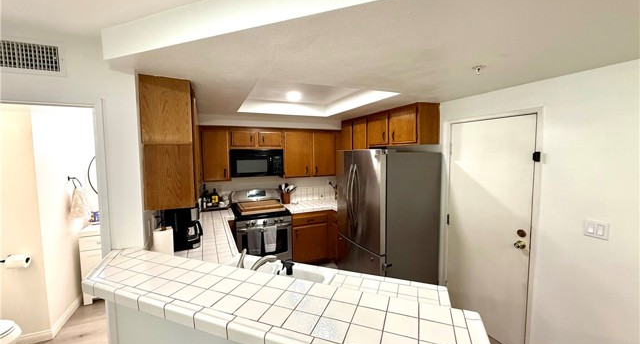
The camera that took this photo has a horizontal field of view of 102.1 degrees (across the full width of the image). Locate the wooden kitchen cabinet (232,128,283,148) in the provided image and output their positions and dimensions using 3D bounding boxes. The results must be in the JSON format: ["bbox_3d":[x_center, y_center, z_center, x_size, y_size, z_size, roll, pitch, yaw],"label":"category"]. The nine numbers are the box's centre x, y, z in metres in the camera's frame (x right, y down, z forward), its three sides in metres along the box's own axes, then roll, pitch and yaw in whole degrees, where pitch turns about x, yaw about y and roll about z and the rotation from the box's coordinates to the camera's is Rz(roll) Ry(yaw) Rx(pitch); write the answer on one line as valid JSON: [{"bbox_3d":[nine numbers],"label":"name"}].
[{"bbox_3d":[-0.969,-0.499,3.910,0.769,0.307,0.330,-2,5,-24],"label":"wooden kitchen cabinet"}]

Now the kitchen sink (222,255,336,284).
[{"bbox_3d":[-0.375,0.806,1.643,0.825,0.220,0.540,1,4,21],"label":"kitchen sink"}]

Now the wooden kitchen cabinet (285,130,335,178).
[{"bbox_3d":[-0.204,-0.305,4.264,0.903,0.754,0.330,-2,5,-24],"label":"wooden kitchen cabinet"}]

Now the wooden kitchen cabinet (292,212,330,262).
[{"bbox_3d":[-0.254,0.988,4.175,0.612,0.852,0.619,-2,5,-24],"label":"wooden kitchen cabinet"}]

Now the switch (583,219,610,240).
[{"bbox_3d":[1.854,0.388,1.739,0.012,0.115,0.118,-2,5,-24],"label":"switch"}]

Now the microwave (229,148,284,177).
[{"bbox_3d":[-0.965,-0.130,3.905,0.754,0.398,0.389,-2,5,-24],"label":"microwave"}]

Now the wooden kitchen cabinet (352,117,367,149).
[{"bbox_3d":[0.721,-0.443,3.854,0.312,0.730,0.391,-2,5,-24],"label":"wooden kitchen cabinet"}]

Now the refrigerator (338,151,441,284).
[{"bbox_3d":[0.740,0.628,3.085,0.857,1.758,0.910,-2,5,-24],"label":"refrigerator"}]

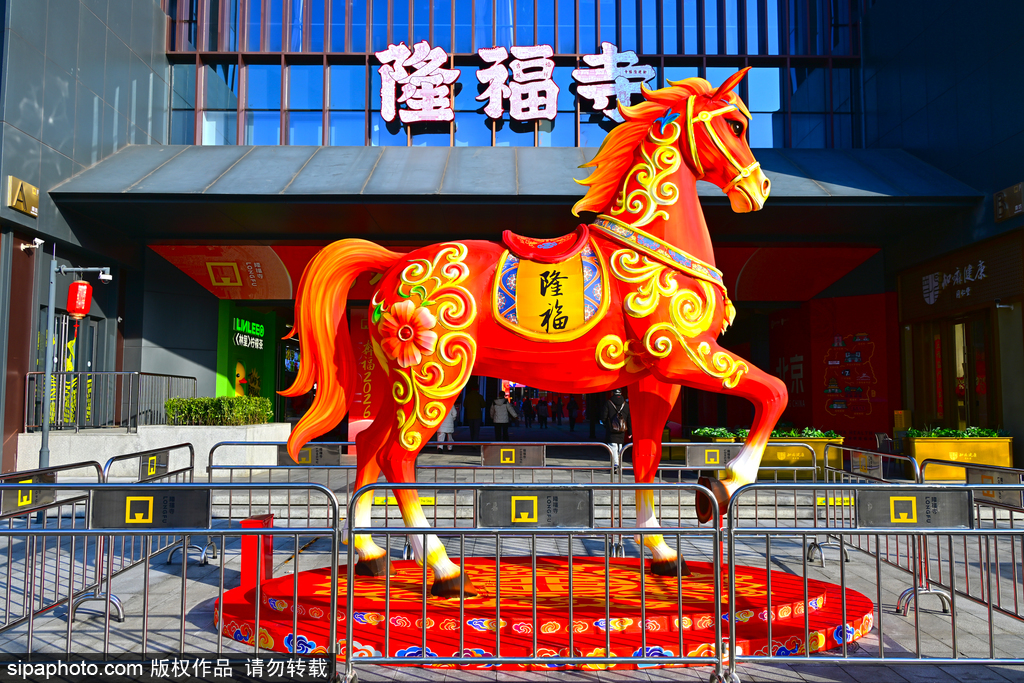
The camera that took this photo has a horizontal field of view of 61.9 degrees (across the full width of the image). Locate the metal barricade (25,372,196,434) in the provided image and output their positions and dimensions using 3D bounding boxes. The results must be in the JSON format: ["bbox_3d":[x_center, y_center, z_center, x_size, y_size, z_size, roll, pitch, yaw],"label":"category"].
[{"bbox_3d":[-8.078,1.265,17.423,2.119,1.141,2.737,0,-5,0],"label":"metal barricade"}]

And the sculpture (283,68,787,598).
[{"bbox_3d":[0.134,-0.172,6.654,3.855,4.027,1.060,0,-5,0],"label":"sculpture"}]

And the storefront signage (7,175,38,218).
[{"bbox_3d":[-8.655,-2.554,15.139,0.070,0.527,0.828,0,-5,0],"label":"storefront signage"}]

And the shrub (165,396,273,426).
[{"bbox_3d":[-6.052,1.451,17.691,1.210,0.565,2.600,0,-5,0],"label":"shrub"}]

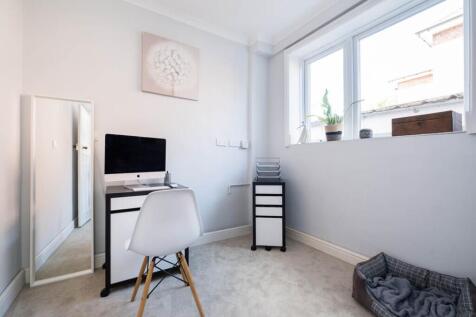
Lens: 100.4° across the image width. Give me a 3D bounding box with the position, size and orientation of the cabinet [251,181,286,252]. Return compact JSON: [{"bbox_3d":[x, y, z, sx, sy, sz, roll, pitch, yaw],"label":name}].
[{"bbox_3d":[0.362,0.642,2.419,0.350,0.750,0.500,0,0,5],"label":"cabinet"}]

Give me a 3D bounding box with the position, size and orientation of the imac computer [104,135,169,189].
[{"bbox_3d":[-0.910,0.038,1.788,0.170,0.450,0.528,0,0,38],"label":"imac computer"}]

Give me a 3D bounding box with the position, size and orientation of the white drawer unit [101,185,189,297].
[{"bbox_3d":[-0.829,0.638,1.823,0.620,0.750,0.490,0,0,-31],"label":"white drawer unit"}]

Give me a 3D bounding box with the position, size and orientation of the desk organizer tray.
[{"bbox_3d":[0.362,0.127,2.409,0.260,0.280,0.320,0,0,5],"label":"desk organizer tray"}]

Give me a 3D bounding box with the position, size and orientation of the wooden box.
[{"bbox_3d":[1.435,-0.245,1.526,0.190,0.144,0.344,0,0,-31],"label":"wooden box"}]

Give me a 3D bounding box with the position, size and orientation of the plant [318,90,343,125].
[{"bbox_3d":[1.015,-0.558,2.178,0.170,0.377,0.190,0,0,-31],"label":"plant"}]

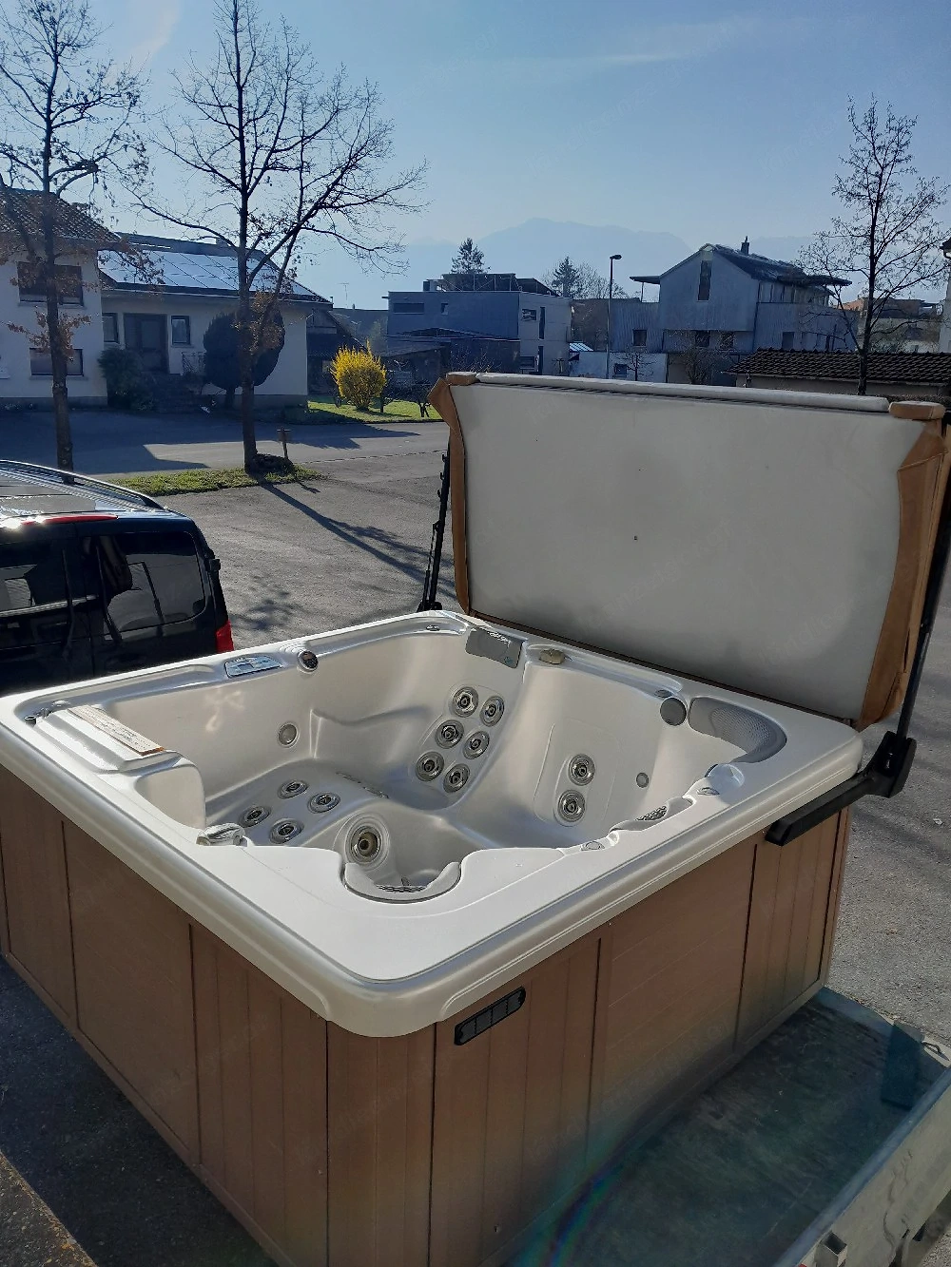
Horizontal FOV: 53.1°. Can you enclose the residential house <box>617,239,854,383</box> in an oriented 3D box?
[{"bbox_3d":[20.207,-24.744,74.000,11.500,10.600,13.500,15,20,41],"label":"residential house"}]

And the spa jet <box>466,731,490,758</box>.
[{"bbox_3d":[0.002,0.447,3.820,0.130,0.130,0.040,21,-20,50],"label":"spa jet"}]

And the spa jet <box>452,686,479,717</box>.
[{"bbox_3d":[-0.042,0.286,3.958,0.130,0.130,0.040,14,-11,37],"label":"spa jet"}]

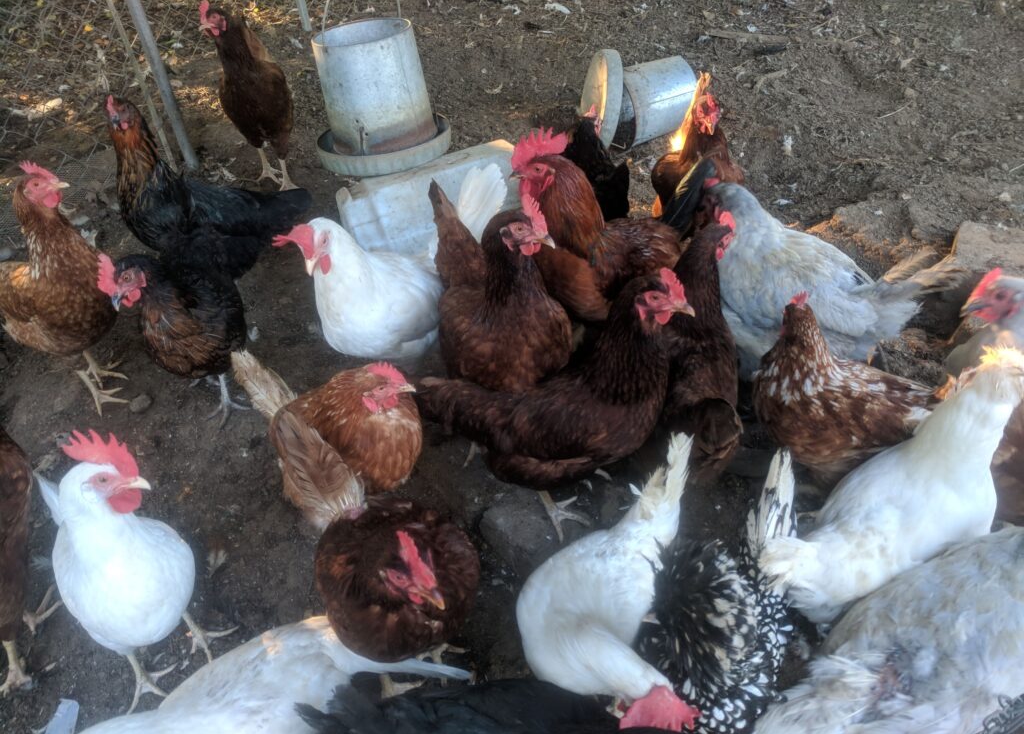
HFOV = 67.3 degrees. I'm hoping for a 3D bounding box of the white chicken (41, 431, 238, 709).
[{"bbox_3d":[-0.534,0.268,1.033,0.312,0.421,0.198,22,46,33],"label":"white chicken"}]

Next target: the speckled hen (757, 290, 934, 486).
[{"bbox_3d":[0.466,0.062,1.090,0.360,0.395,0.200,10,42,16],"label":"speckled hen"}]

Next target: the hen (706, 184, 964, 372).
[{"bbox_3d":[0.555,-0.115,1.354,0.426,0.380,0.208,7,40,18],"label":"hen"}]

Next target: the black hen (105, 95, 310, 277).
[{"bbox_3d":[-0.613,-0.336,1.619,0.430,0.440,0.210,1,41,7],"label":"black hen"}]

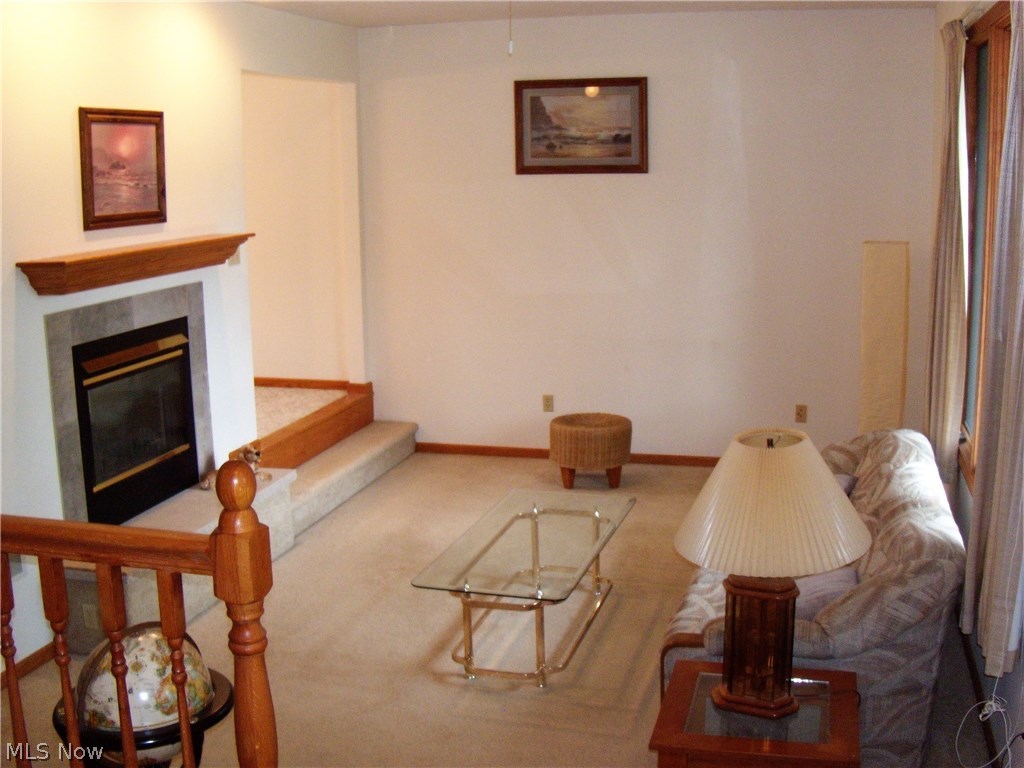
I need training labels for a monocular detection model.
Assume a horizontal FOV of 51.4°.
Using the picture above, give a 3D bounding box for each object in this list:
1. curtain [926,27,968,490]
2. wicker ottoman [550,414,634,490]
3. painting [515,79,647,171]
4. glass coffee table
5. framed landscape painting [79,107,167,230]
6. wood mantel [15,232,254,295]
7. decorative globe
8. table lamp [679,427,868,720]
[{"bbox_3d":[2.041,-0.660,5.011,0.130,2.080,0.850,2,12,16],"label":"curtain"},{"bbox_3d":[0.486,0.420,6.505,0.500,0.385,0.500,-1,11,0],"label":"wicker ottoman"},{"bbox_3d":[0.423,-1.593,6.596,0.830,0.580,0.030,2,12,16],"label":"painting"},{"bbox_3d":[0.097,0.826,4.454,0.620,0.400,1.260,2,12,16],"label":"glass coffee table"},{"bbox_3d":[-1.670,-0.930,4.593,0.030,0.495,0.590,2,12,16],"label":"framed landscape painting"},{"bbox_3d":[-1.584,-0.548,4.735,0.180,0.145,1.550,2,12,16],"label":"wood mantel"},{"bbox_3d":[-0.809,0.678,2.343,0.315,0.315,0.315,2,12,16],"label":"decorative globe"},{"bbox_3d":[0.644,0.476,2.674,0.490,0.715,0.490,2,12,16],"label":"table lamp"}]

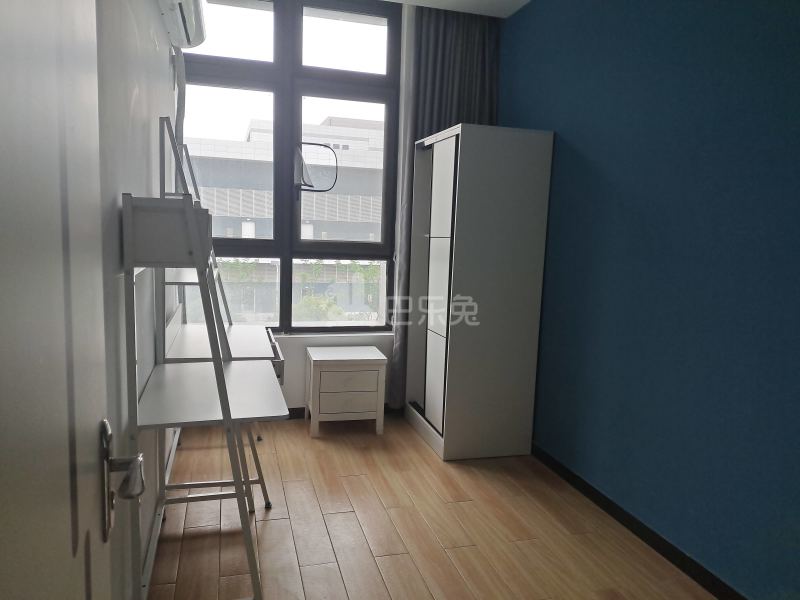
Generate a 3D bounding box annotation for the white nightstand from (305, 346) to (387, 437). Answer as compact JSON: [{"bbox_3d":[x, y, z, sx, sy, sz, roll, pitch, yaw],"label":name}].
[{"bbox_3d":[-0.370,0.614,3.923,0.480,0.520,0.375,0,8,-14],"label":"white nightstand"}]

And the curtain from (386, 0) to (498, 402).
[{"bbox_3d":[0.298,-0.598,4.115,0.658,2.792,0.123,0,8,-17],"label":"curtain"}]

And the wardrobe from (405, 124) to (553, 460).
[{"bbox_3d":[0.455,-0.059,3.726,0.567,1.924,0.801,0,8,-17],"label":"wardrobe"}]

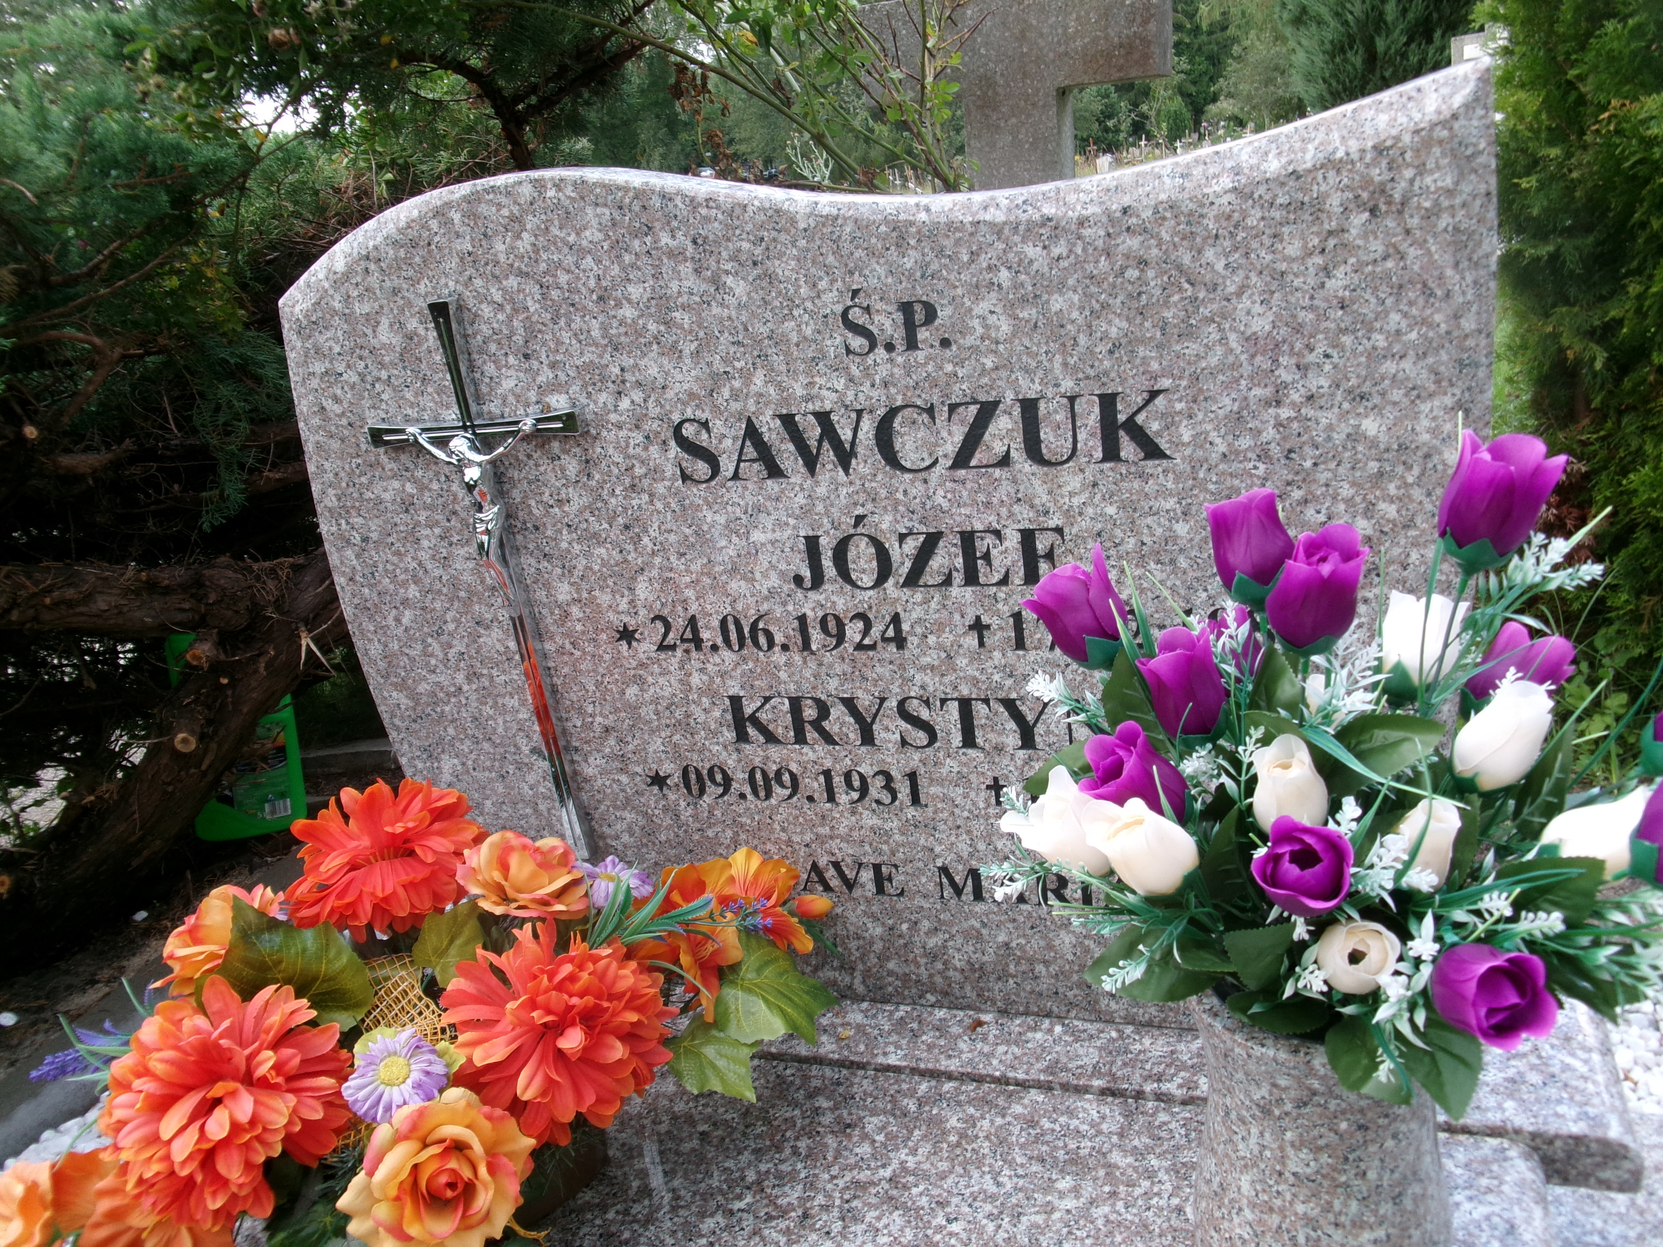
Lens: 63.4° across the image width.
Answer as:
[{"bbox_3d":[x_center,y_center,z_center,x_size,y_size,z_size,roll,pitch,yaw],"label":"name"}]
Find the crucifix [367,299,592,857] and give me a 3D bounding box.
[{"bbox_3d":[-0.214,-0.011,0.900,0.152,0.405,0.032,-1,24,18],"label":"crucifix"}]

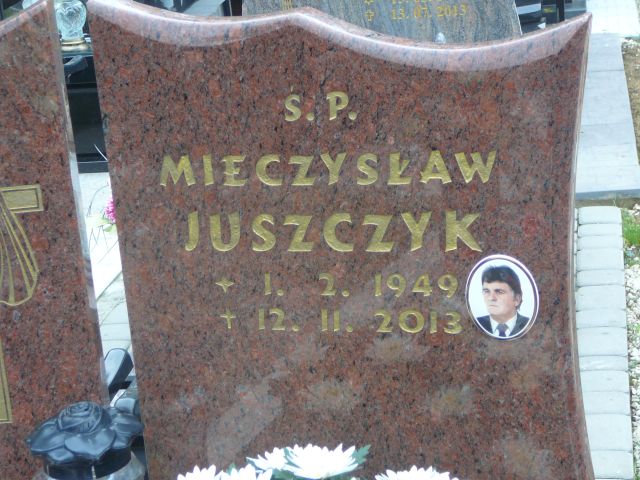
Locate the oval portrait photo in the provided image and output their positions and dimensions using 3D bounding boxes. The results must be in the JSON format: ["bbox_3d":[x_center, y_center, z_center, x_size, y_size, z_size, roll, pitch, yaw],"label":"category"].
[{"bbox_3d":[0.228,0.072,2.010,0.090,0.120,0.010,0,24,7],"label":"oval portrait photo"}]

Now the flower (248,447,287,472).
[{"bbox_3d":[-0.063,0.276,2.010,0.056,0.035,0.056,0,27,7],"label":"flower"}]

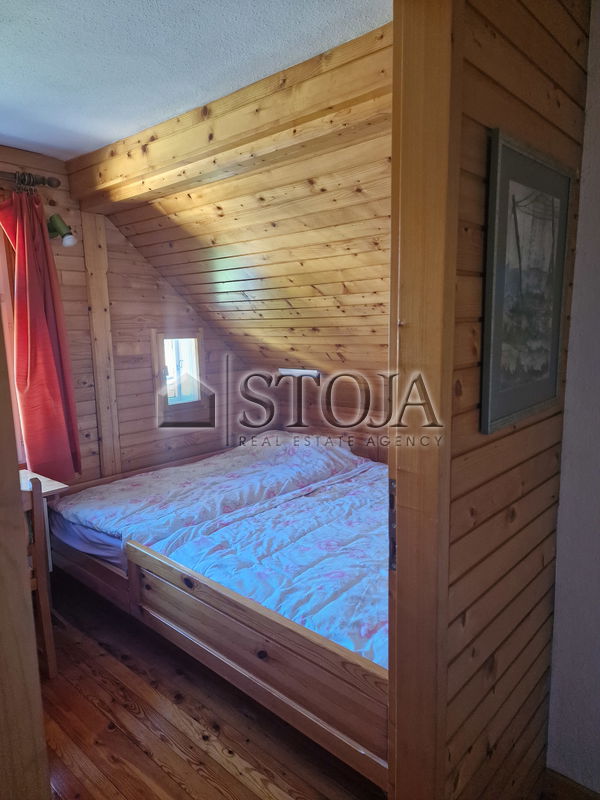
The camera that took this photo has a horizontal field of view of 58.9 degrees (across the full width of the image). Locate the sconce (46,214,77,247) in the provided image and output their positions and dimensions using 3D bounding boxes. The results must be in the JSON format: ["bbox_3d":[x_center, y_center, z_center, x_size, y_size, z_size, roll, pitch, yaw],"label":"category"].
[{"bbox_3d":[-1.234,-0.877,2.742,0.144,0.145,0.103,7,12,42],"label":"sconce"}]

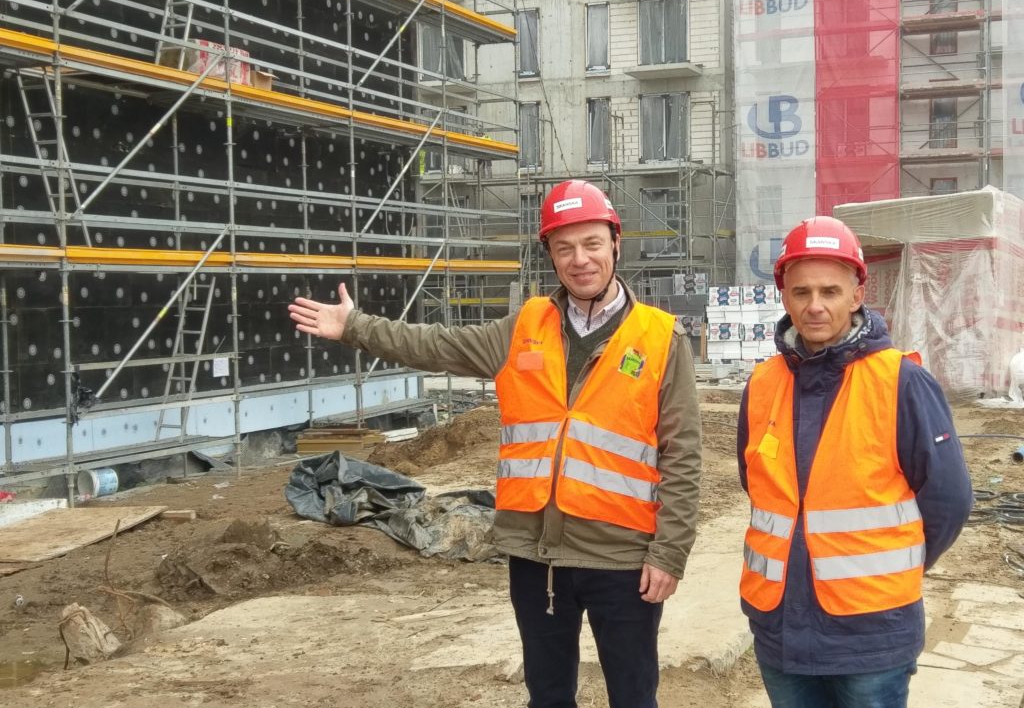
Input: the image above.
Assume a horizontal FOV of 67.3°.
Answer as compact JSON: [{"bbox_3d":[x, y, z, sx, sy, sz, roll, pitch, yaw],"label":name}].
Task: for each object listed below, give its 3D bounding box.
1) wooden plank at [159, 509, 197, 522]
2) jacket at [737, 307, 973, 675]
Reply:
[{"bbox_3d":[-3.110,1.500,7.100,0.330,0.065,0.100,0,5,-3],"label":"wooden plank"},{"bbox_3d":[0.835,0.300,1.880,0.560,0.840,0.370,4,7,40],"label":"jacket"}]

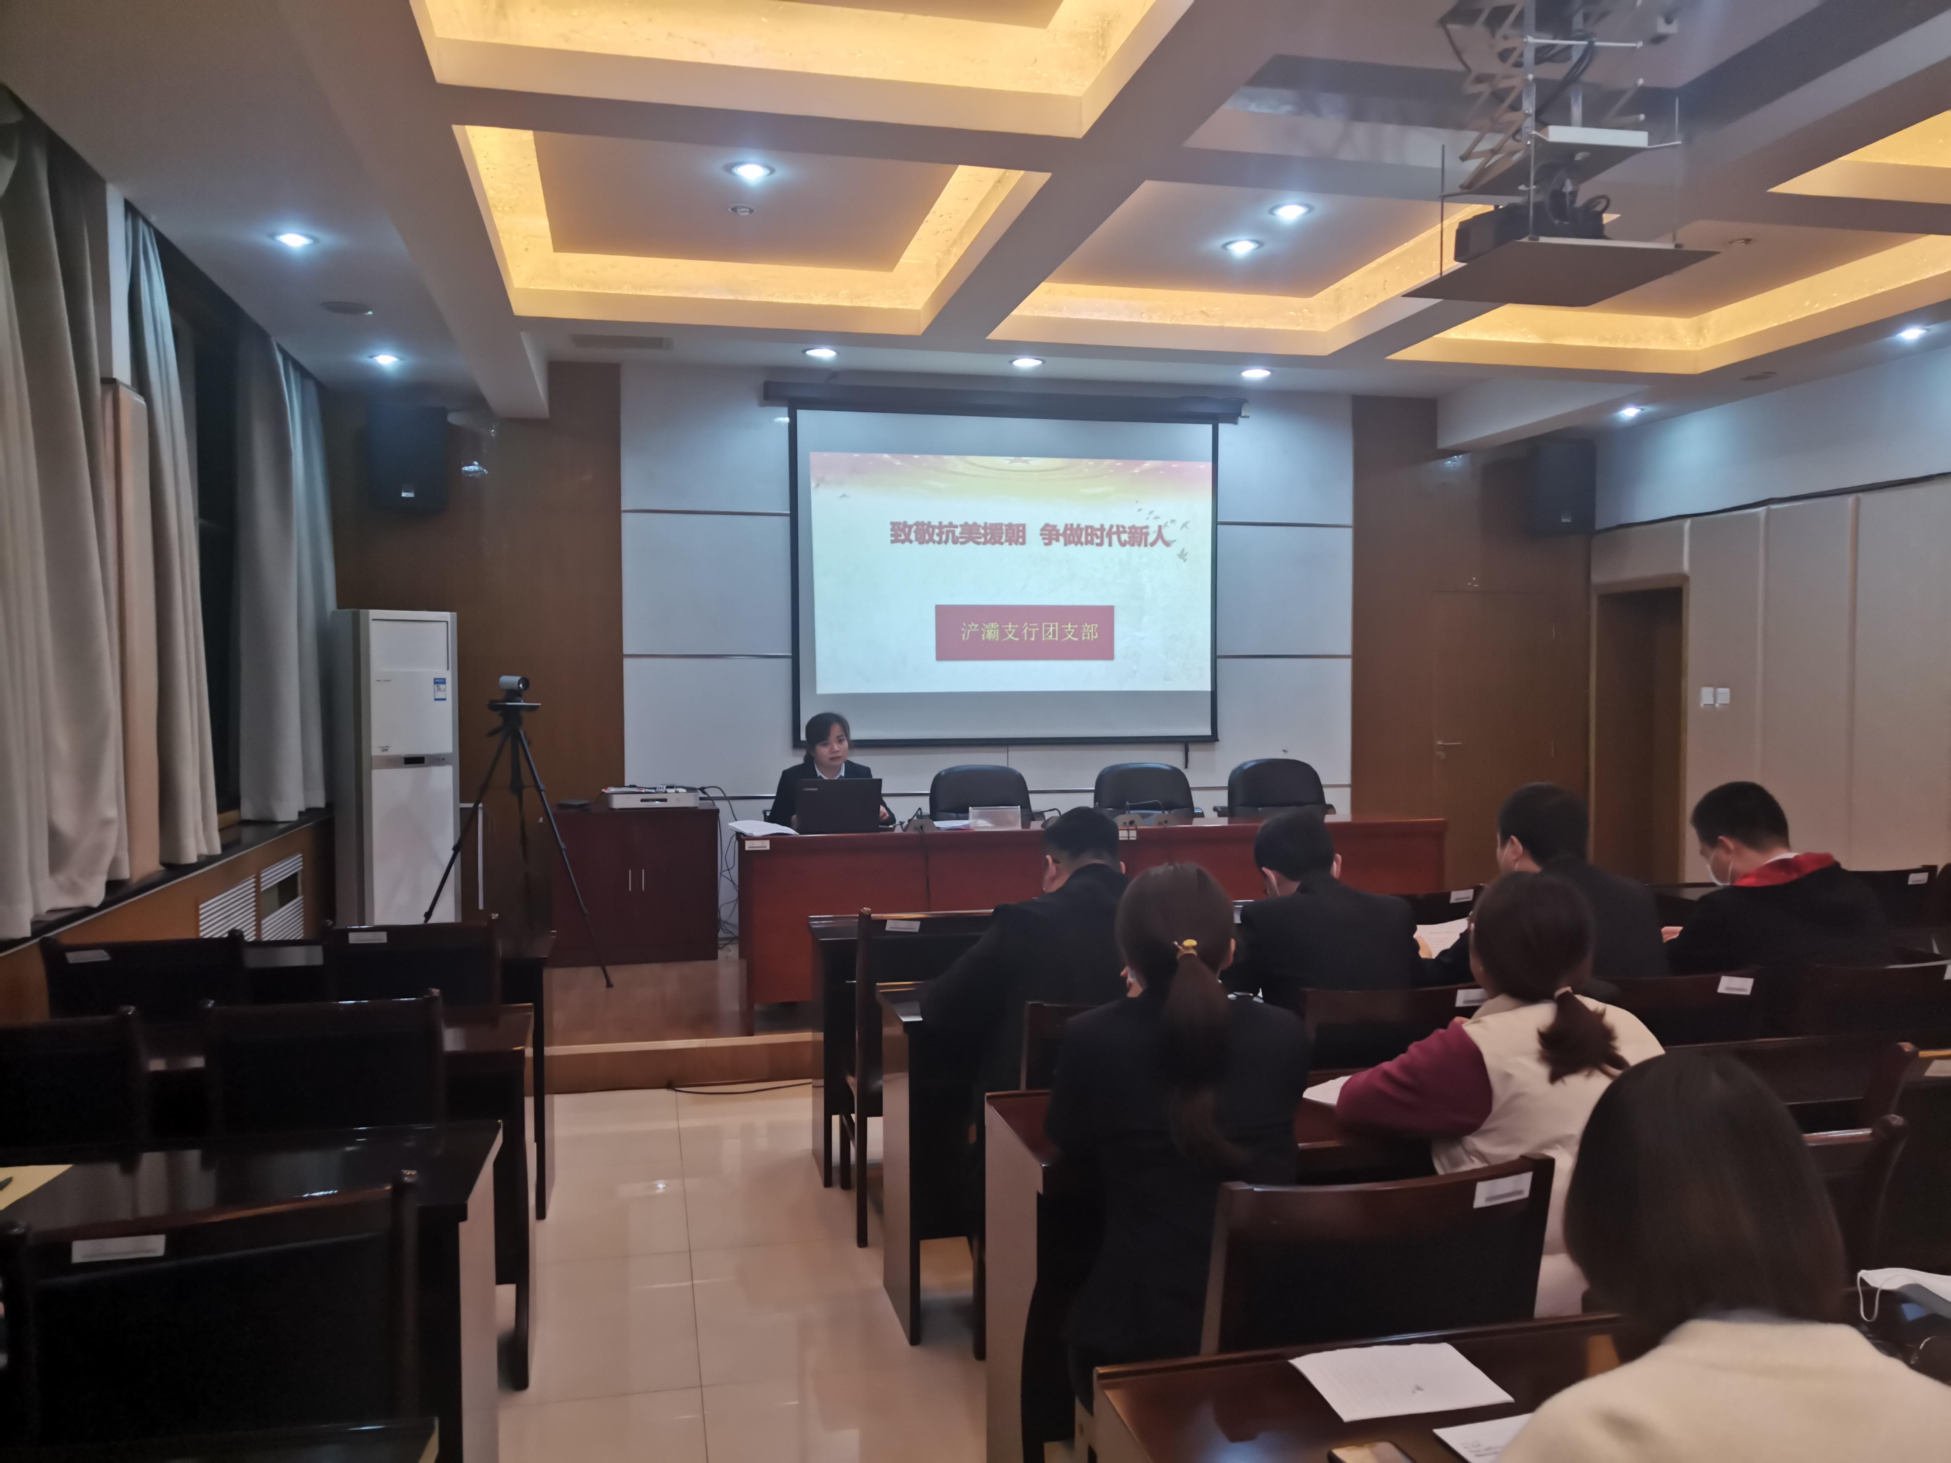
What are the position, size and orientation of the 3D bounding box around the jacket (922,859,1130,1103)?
[{"bbox_3d":[0.172,0.604,3.261,0.570,0.665,0.510,-1,2,-12],"label":"jacket"}]

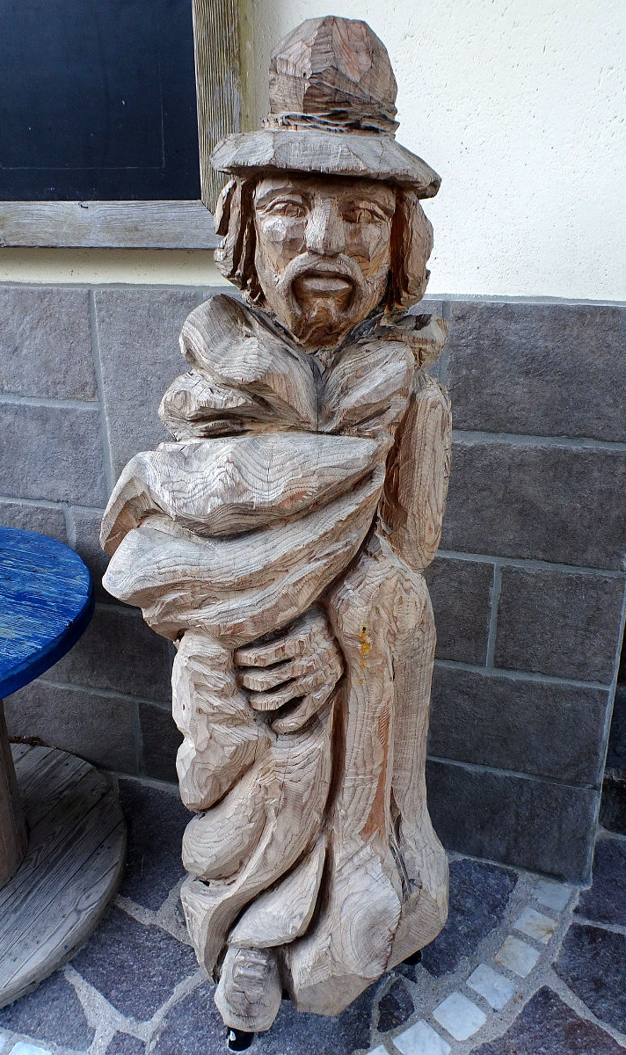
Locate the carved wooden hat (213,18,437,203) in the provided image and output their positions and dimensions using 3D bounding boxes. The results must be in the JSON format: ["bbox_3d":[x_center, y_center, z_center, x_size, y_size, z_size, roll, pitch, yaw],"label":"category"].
[{"bbox_3d":[0.019,-0.558,0.965,0.309,0.208,0.306,2,19,4],"label":"carved wooden hat"}]

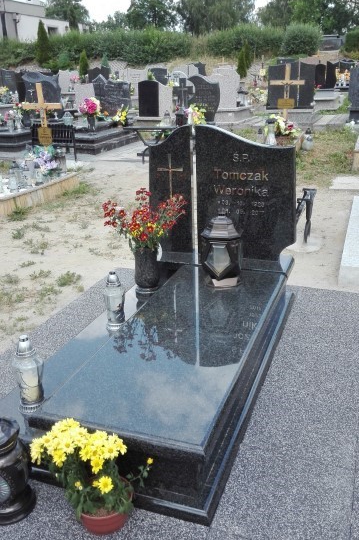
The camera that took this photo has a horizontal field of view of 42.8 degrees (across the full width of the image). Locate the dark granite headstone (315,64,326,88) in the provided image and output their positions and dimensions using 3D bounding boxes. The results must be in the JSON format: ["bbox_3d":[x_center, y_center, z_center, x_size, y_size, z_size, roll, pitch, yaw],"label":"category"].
[{"bbox_3d":[4.567,-6.254,14.800,0.380,0.750,0.120,6,21,20],"label":"dark granite headstone"}]

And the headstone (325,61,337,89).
[{"bbox_3d":[4.979,-6.388,15.000,0.420,0.830,0.120,6,21,20],"label":"headstone"}]

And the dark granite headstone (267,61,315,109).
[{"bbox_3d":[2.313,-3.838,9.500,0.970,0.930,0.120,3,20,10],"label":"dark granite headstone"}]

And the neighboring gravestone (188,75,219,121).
[{"bbox_3d":[0.497,-3.418,9.100,0.660,0.920,0.100,5,21,21],"label":"neighboring gravestone"}]

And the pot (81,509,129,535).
[{"bbox_3d":[-0.264,0.880,1.687,0.190,0.120,0.190,-1,21,0],"label":"pot"}]

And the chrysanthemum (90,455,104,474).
[{"bbox_3d":[-0.284,0.672,1.586,0.047,0.052,0.038,-6,22,-13],"label":"chrysanthemum"}]

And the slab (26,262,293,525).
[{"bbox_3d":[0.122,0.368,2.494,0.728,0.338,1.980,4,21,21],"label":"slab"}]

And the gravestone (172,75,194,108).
[{"bbox_3d":[0.118,-4.547,12.000,0.560,0.880,0.140,7,22,20],"label":"gravestone"}]

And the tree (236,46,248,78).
[{"bbox_3d":[3.096,-10.196,22.500,0.620,1.580,0.620,1,21,7],"label":"tree"}]

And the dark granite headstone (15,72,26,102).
[{"bbox_3d":[-3.576,-4.083,10.300,0.320,0.740,0.120,5,21,21],"label":"dark granite headstone"}]

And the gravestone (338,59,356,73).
[{"bbox_3d":[5.136,-6.023,14.000,0.530,0.820,0.120,5,21,21],"label":"gravestone"}]

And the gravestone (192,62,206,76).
[{"bbox_3d":[0.918,-8.887,20.500,0.750,0.950,0.140,7,22,20],"label":"gravestone"}]

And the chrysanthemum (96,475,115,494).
[{"bbox_3d":[-0.231,0.678,1.440,0.050,0.046,0.040,-5,20,-12],"label":"chrysanthemum"}]

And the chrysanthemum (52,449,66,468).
[{"bbox_3d":[-0.413,0.649,1.576,0.047,0.052,0.038,-8,22,-18],"label":"chrysanthemum"}]

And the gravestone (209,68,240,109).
[{"bbox_3d":[1.024,-4.083,10.300,0.740,0.880,0.120,5,21,21],"label":"gravestone"}]

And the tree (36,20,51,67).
[{"bbox_3d":[-5.940,-9.871,20.000,0.620,1.950,0.620,5,21,21],"label":"tree"}]

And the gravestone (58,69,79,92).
[{"bbox_3d":[-3.499,-5.985,14.500,0.680,0.780,0.140,5,21,21],"label":"gravestone"}]

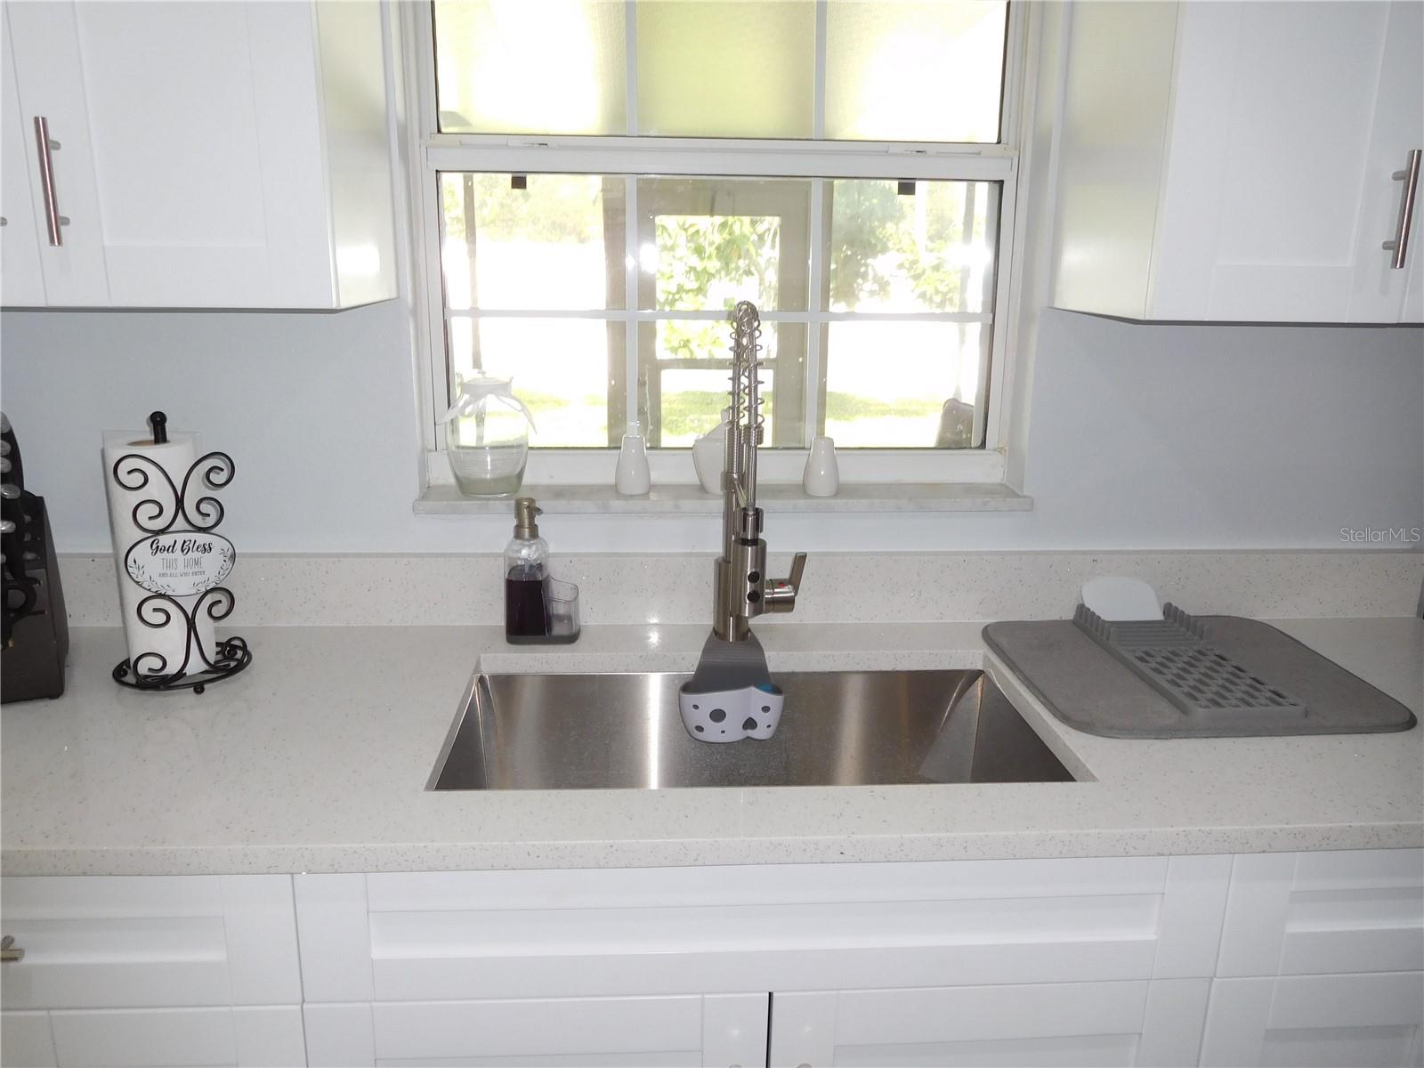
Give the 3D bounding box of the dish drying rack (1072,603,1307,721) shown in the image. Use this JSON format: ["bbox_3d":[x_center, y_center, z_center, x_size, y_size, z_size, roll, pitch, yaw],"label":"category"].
[{"bbox_3d":[0.626,0.158,1.382,0.144,0.038,0.352,0,14,-3],"label":"dish drying rack"}]

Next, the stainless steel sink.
[{"bbox_3d":[0.041,0.336,1.275,0.717,0.225,0.411,0,14,-3],"label":"stainless steel sink"}]

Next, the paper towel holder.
[{"bbox_3d":[-0.686,0.015,1.297,0.162,0.341,0.162,-7,16,-27],"label":"paper towel holder"}]

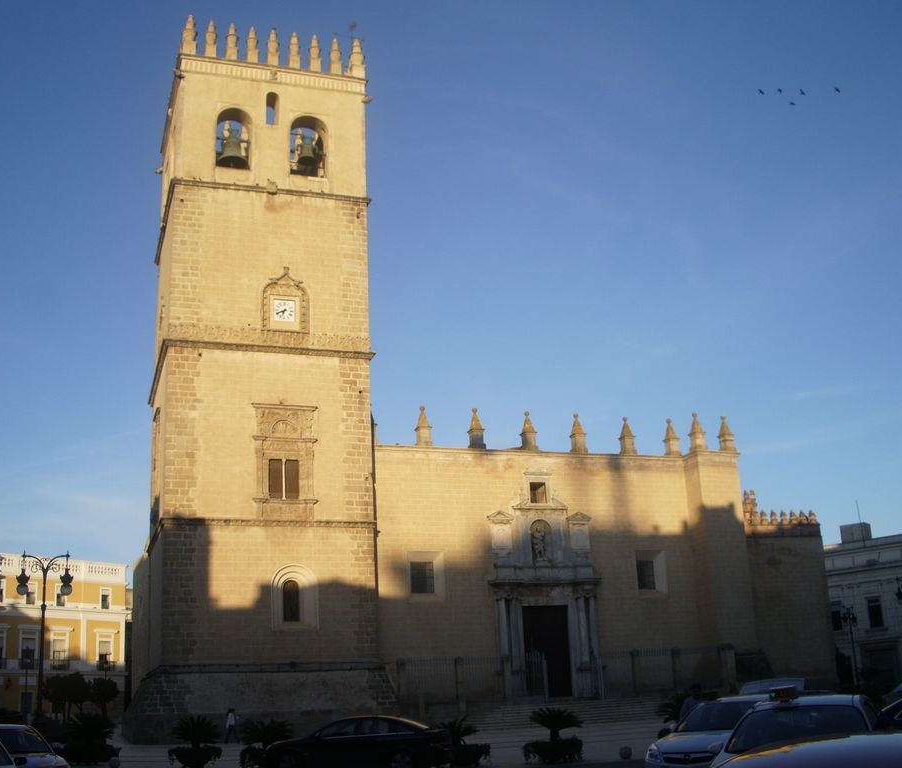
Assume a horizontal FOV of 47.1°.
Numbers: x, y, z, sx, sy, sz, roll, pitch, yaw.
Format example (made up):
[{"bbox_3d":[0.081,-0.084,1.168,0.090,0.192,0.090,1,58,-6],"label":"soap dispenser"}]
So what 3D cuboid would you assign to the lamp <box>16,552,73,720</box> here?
[{"bbox_3d":[-15.924,10.428,40.050,2.300,7.800,0.500,3,-18,-19],"label":"lamp"}]

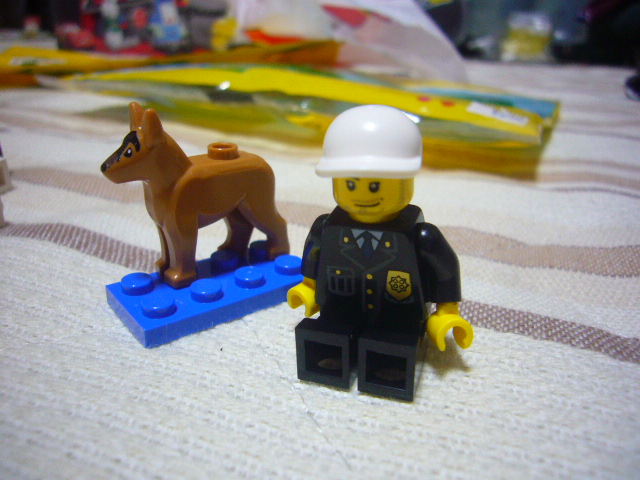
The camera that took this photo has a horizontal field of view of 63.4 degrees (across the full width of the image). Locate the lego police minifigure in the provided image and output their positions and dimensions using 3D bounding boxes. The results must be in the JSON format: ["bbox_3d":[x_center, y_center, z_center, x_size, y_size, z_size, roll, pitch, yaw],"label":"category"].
[{"bbox_3d":[0.007,0.001,0.068,0.026,0.036,0.017,6,23,18],"label":"lego police minifigure"}]

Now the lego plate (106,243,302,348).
[{"bbox_3d":[-0.017,0.008,0.088,0.032,0.005,0.016,-15,29,-37],"label":"lego plate"}]

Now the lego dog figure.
[{"bbox_3d":[-0.019,-0.008,0.085,0.032,0.029,0.008,-15,29,-37],"label":"lego dog figure"}]

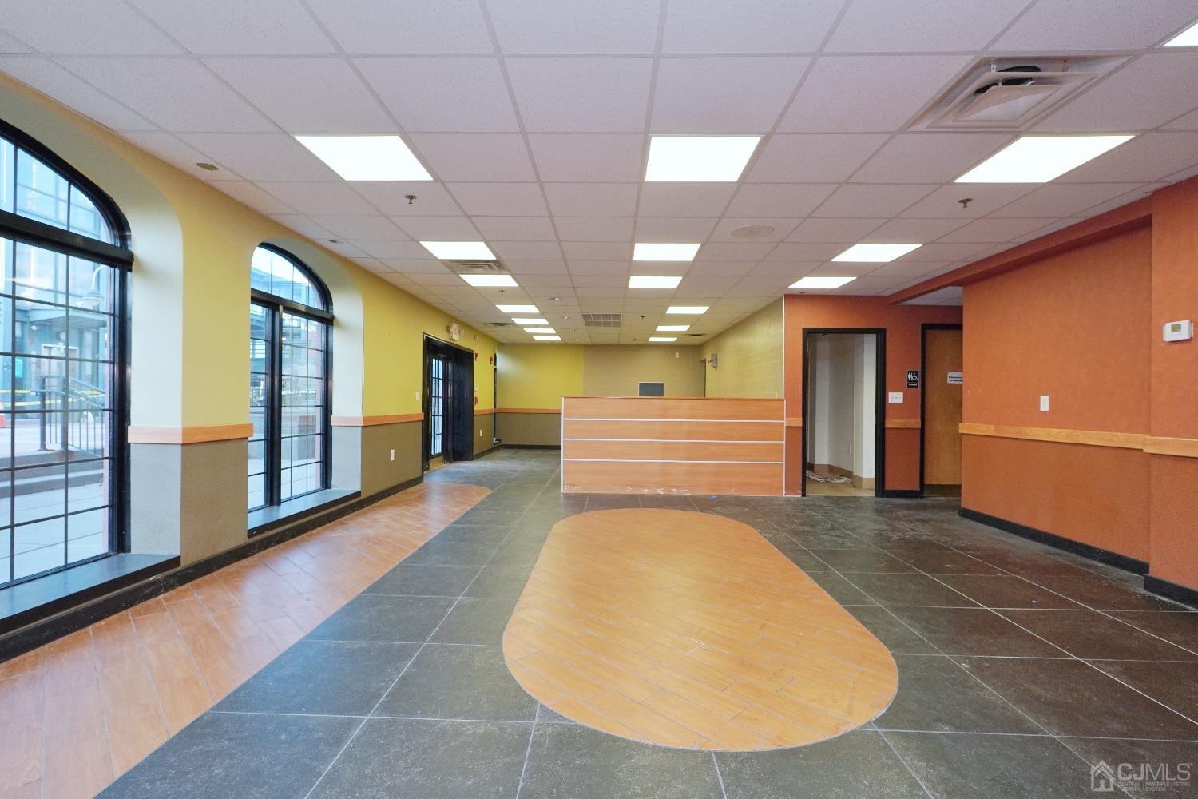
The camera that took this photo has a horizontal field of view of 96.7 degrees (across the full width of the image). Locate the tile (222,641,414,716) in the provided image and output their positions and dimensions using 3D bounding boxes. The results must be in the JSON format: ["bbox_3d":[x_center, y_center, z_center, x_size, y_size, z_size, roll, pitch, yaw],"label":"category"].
[{"bbox_3d":[-1.094,1.126,2.174,0.578,0.012,0.578,1,0,1],"label":"tile"}]

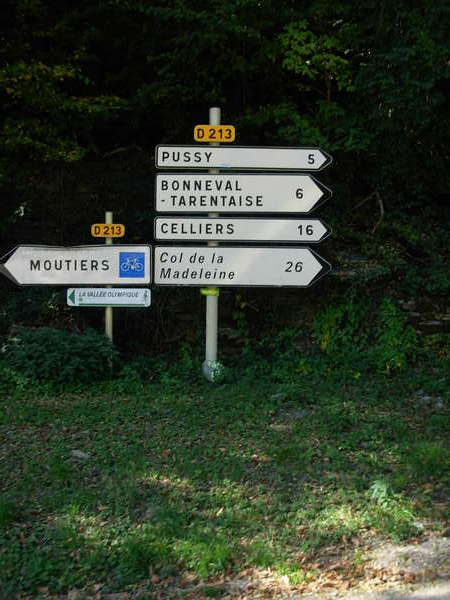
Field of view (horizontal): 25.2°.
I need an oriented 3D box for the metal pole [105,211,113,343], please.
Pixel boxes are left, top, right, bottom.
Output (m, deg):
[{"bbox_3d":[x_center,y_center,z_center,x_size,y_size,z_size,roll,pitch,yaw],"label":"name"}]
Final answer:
[{"bbox_3d":[-1.184,-0.107,10.250,0.063,1.611,0.063,0,2,0],"label":"metal pole"}]

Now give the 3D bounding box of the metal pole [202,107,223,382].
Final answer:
[{"bbox_3d":[-0.128,-0.596,10.800,0.116,2.944,0.116,1,2,0],"label":"metal pole"}]

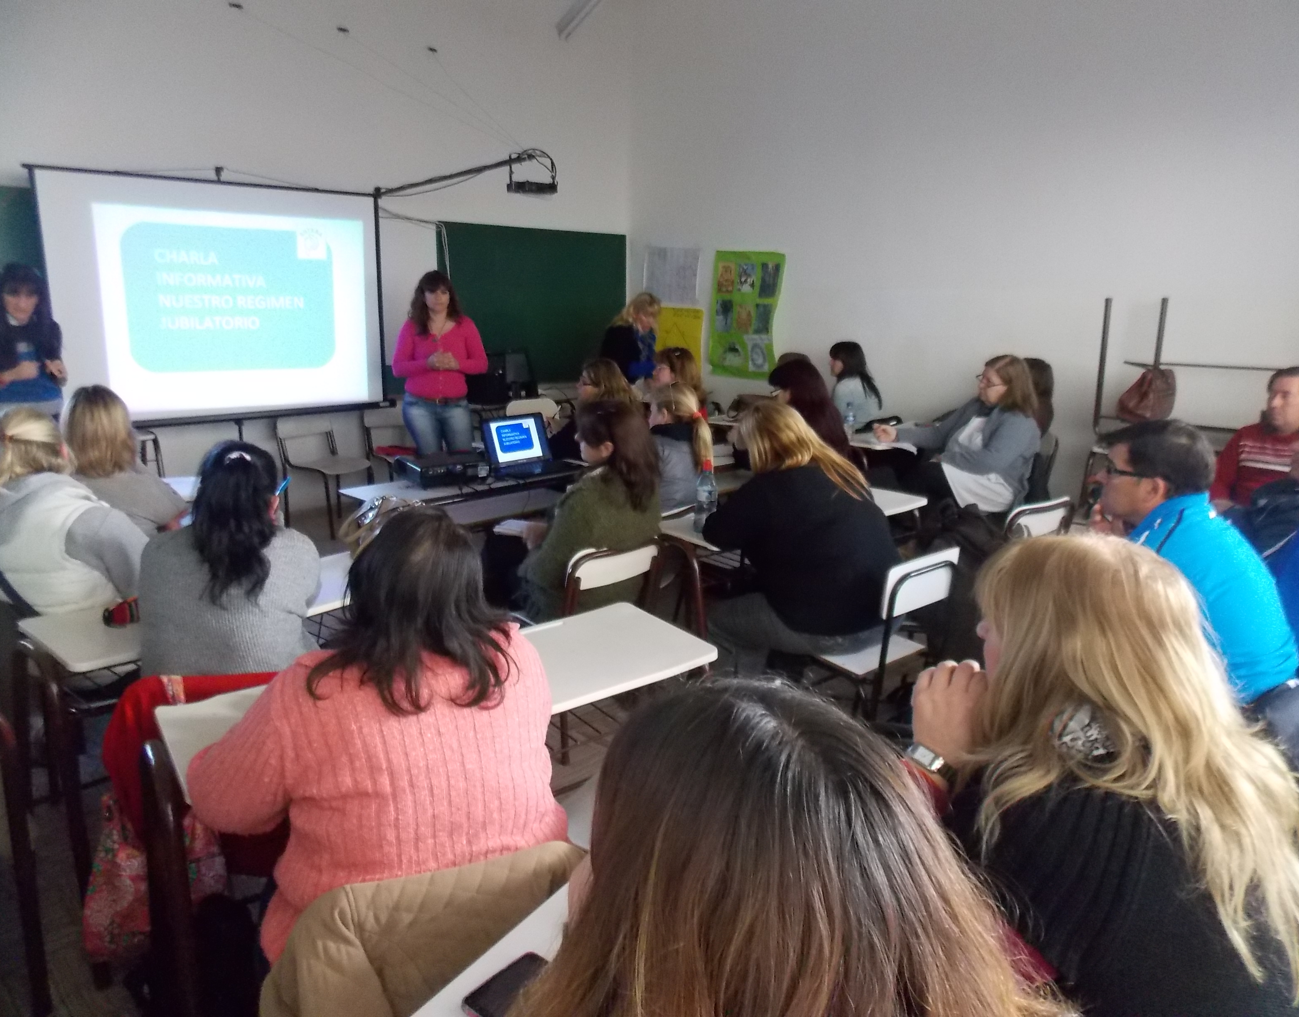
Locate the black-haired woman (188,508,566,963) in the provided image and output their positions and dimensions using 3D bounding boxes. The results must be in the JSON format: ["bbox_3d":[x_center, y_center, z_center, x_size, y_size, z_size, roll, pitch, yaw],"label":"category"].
[{"bbox_3d":[-0.492,0.563,1.715,0.560,1.206,0.700,-8,15,-33],"label":"black-haired woman"}]

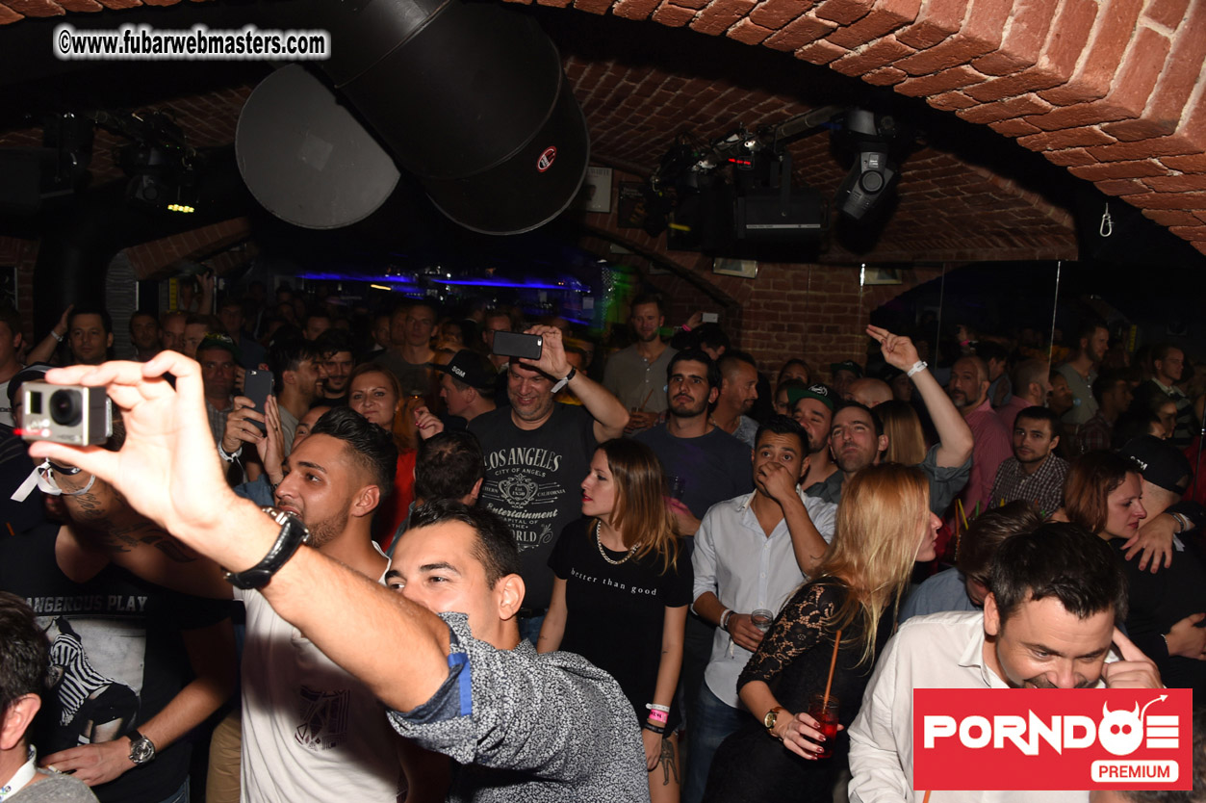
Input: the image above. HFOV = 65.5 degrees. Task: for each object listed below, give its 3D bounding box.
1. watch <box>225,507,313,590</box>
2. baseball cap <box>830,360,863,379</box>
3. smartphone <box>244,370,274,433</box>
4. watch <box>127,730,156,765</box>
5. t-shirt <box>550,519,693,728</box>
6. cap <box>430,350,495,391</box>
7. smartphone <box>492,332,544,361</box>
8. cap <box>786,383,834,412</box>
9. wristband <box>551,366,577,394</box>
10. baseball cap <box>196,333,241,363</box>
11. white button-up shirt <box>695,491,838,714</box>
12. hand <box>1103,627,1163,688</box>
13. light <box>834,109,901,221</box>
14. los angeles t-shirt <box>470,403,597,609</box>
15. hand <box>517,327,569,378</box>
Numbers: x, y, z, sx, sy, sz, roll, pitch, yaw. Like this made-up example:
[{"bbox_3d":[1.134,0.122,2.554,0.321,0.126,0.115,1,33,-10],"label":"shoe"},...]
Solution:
[{"bbox_3d":[-0.243,0.102,0.670,0.066,0.054,0.040,-10,-34,13],"label":"watch"},{"bbox_3d":[1.421,-0.182,5.450,0.180,0.140,0.260,9,-10,39],"label":"baseball cap"},{"bbox_3d":[-0.738,0.004,2.000,0.070,0.142,0.011,4,4,20],"label":"smartphone"},{"bbox_3d":[-0.943,0.701,1.912,0.048,0.065,0.050,-37,15,-32],"label":"watch"},{"bbox_3d":[0.050,0.619,2.580,0.410,0.600,0.250,6,8,25],"label":"t-shirt"},{"bbox_3d":[-0.540,-0.116,3.600,0.265,0.145,0.180,14,6,-10],"label":"cap"},{"bbox_3d":[-0.250,-0.162,2.740,0.141,0.070,0.010,7,-2,0],"label":"smartphone"},{"bbox_3d":[0.745,-0.005,3.330,0.180,0.145,0.260,8,-16,38],"label":"cap"},{"bbox_3d":[-0.117,-0.065,2.810,0.022,0.095,0.055,44,3,-34],"label":"wristband"},{"bbox_3d":[-1.587,-0.225,3.880,0.175,0.125,0.250,-1,8,-20],"label":"baseball cap"},{"bbox_3d":[0.499,0.595,2.860,0.480,0.680,0.320,3,7,12],"label":"white button-up shirt"},{"bbox_3d":[0.718,0.375,1.270,0.085,0.150,0.085,0,8,-18],"label":"hand"},{"bbox_3d":[0.960,-0.857,3.400,0.230,0.400,0.250,1,8,-13],"label":"light"},{"bbox_3d":[-0.253,0.343,3.080,0.490,0.690,0.300,3,7,7],"label":"los angeles t-shirt"},{"bbox_3d":[-0.171,-0.142,2.770,0.135,0.165,0.090,-29,6,18],"label":"hand"}]

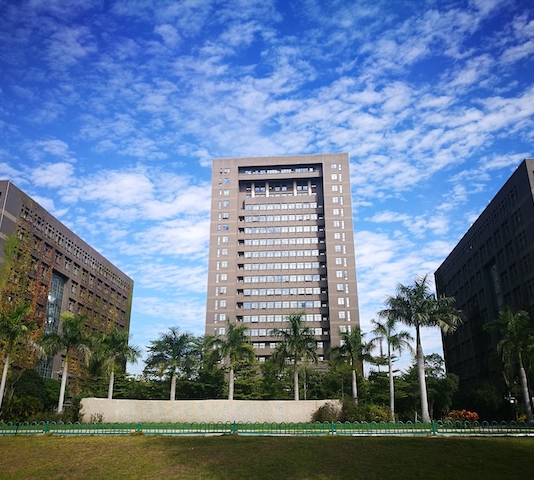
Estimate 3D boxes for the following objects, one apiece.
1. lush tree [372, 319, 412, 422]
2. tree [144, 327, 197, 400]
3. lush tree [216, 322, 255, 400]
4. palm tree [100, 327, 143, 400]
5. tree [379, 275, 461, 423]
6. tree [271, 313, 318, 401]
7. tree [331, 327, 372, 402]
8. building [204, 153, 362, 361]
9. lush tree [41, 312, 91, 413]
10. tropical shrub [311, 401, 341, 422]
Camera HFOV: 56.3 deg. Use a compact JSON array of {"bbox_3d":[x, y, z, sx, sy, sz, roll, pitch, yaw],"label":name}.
[{"bbox_3d":[9.043,9.024,35.034,3.086,7.372,3.086,0,-20,0],"label":"lush tree"},{"bbox_3d":[-7.942,10.936,40.723,4.324,7.771,4.324,0,-20,0],"label":"tree"},{"bbox_3d":[-2.841,10.405,39.853,3.653,8.168,3.653,0,-20,0],"label":"lush tree"},{"bbox_3d":[-13.450,11.790,44.720,4.130,7.740,4.050,0,-21,0],"label":"palm tree"},{"bbox_3d":[9.510,6.330,30.210,5.080,8.850,4.980,0,-21,0],"label":"tree"},{"bbox_3d":[2.530,11.090,44.980,4.230,9.240,4.140,0,-21,0],"label":"tree"},{"bbox_3d":[7.540,11.450,43.780,4.040,7.760,3.960,0,-21,0],"label":"tree"},{"bbox_3d":[4.978,14.656,144.370,39.699,73.801,25.000,-2,-20,5],"label":"building"},{"bbox_3d":[-16.390,9.850,40.110,4.090,8.160,4.010,0,-21,0],"label":"lush tree"},{"bbox_3d":[4.070,11.700,34.060,2.050,1.420,1.750,0,-21,0],"label":"tropical shrub"}]

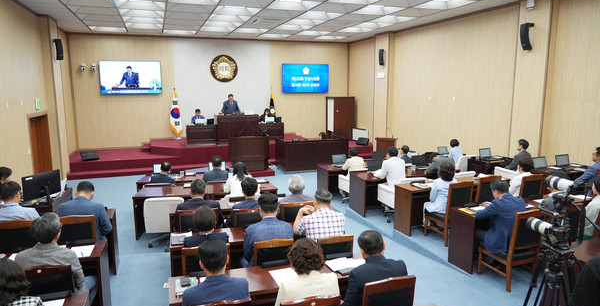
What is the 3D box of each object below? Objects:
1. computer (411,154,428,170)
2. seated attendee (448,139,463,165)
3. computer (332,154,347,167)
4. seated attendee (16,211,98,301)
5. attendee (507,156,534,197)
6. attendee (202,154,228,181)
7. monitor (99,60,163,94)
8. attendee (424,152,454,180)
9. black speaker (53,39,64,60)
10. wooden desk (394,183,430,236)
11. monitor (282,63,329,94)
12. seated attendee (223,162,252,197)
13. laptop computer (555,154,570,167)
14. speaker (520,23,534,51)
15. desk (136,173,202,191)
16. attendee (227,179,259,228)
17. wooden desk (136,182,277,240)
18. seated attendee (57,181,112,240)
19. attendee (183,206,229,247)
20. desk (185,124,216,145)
[{"bbox_3d":[2.757,0.206,8.993,0.360,0.240,0.290,-3,10,-19],"label":"computer"},{"bbox_3d":[3.985,0.276,10.545,0.480,1.270,0.720,-4,10,-24],"label":"seated attendee"},{"bbox_3d":[1.014,0.187,9.715,0.360,0.240,0.290,-3,9,-17],"label":"computer"},{"bbox_3d":[-2.129,1.149,3.548,0.560,1.260,0.800,-2,9,-11],"label":"seated attendee"},{"bbox_3d":[3.699,0.688,6.743,0.500,1.230,0.750,-3,10,-19],"label":"attendee"},{"bbox_3d":[-1.623,0.650,7.860,0.500,1.243,0.750,-3,9,-15],"label":"attendee"},{"bbox_3d":[-6.397,-2.855,15.202,2.160,1.230,0.090,-3,10,-19],"label":"monitor"},{"bbox_3d":[2.832,0.575,8.122,0.560,1.150,0.850,-5,10,-28],"label":"attendee"},{"bbox_3d":[-6.935,-2.993,11.534,0.250,0.600,0.200,13,15,30],"label":"black speaker"},{"bbox_3d":[2.375,0.850,6.619,1.750,0.730,0.470,-4,10,-24],"label":"wooden desk"},{"bbox_3d":[0.277,-3.257,17.534,2.160,1.230,0.080,-3,10,-19],"label":"monitor"},{"bbox_3d":[-1.110,0.767,7.134,0.520,1.240,0.750,-3,9,-15],"label":"seated attendee"},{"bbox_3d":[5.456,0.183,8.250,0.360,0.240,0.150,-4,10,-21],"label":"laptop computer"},{"bbox_3d":[5.069,-2.605,8.932,0.220,0.620,0.170,-16,13,-17],"label":"speaker"},{"bbox_3d":[-2.674,0.891,8.483,1.250,0.750,0.780,-2,9,-9],"label":"desk"},{"bbox_3d":[-0.659,0.918,5.280,0.520,1.270,0.720,-3,10,-19],"label":"attendee"},{"bbox_3d":[-1.646,1.010,7.228,2.420,0.740,0.700,-2,9,-13],"label":"wooden desk"},{"bbox_3d":[-2.543,0.962,4.873,0.560,1.250,0.780,-3,9,-13],"label":"seated attendee"},{"bbox_3d":[-0.914,1.071,3.993,0.440,1.224,0.750,-2,9,-14],"label":"attendee"},{"bbox_3d":[-3.501,-0.662,14.247,1.020,0.720,0.650,-3,10,-19],"label":"desk"}]

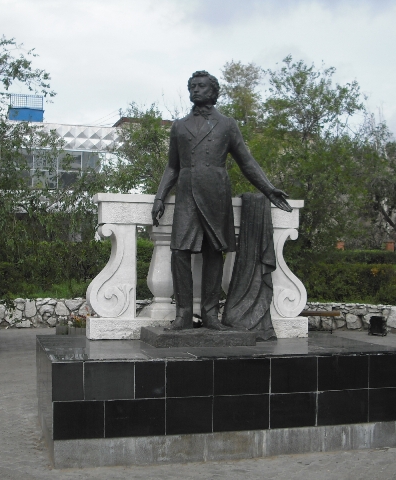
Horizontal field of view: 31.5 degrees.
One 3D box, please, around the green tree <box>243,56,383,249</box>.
[{"bbox_3d":[4.348,-2.424,26.000,5.107,8.733,4.800,0,-3,0],"label":"green tree"}]

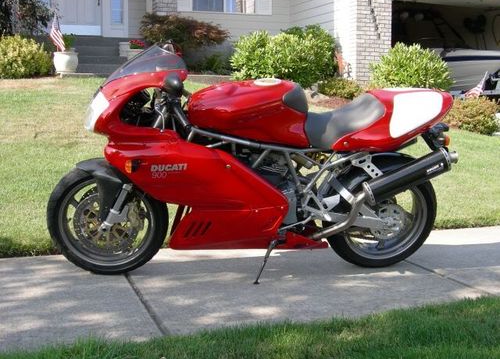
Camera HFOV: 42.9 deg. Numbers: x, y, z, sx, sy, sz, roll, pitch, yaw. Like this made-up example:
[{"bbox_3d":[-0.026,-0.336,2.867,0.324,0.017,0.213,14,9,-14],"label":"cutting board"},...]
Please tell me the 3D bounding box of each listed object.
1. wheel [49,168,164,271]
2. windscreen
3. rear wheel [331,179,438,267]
[{"bbox_3d":[-0.696,0.191,3.134,0.600,0.600,0.130,1,17,-5],"label":"wheel"},{"bbox_3d":[-0.493,-0.516,2.925,0.380,0.220,0.380,0,19,-9],"label":"windscreen"},{"bbox_3d":[0.685,0.175,3.361,0.632,0.632,0.170,0,19,-9],"label":"rear wheel"}]

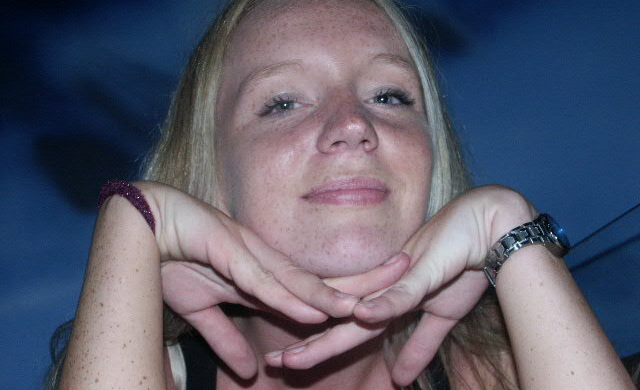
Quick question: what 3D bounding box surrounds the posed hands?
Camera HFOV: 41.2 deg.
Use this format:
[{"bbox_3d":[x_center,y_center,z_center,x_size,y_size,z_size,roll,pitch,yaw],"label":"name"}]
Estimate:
[{"bbox_3d":[0.010,0.052,0.510,0.232,0.117,0.110,0,-6,0],"label":"posed hands"}]

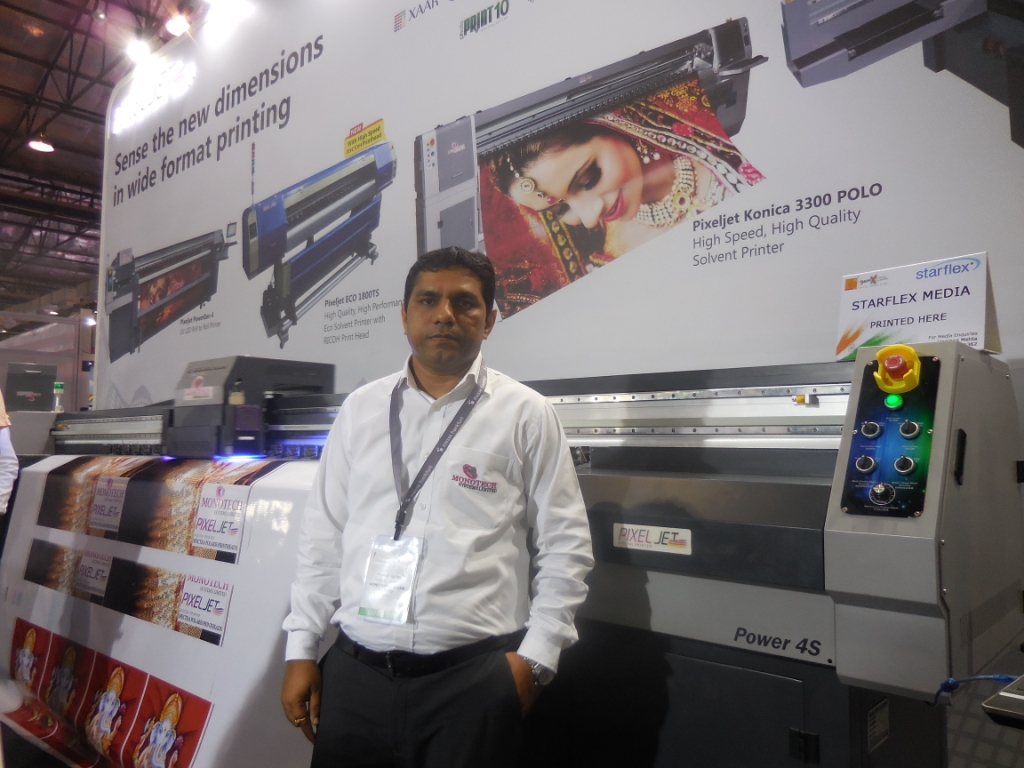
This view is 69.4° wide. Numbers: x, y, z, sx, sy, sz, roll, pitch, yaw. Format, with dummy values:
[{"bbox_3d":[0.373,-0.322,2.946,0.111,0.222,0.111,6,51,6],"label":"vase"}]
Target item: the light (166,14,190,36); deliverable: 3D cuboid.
[{"bbox_3d":[-2.255,-2.424,5.000,0.160,0.130,0.120,-3,-5,41],"label":"light"}]

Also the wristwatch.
[{"bbox_3d":[0.047,0.534,1.385,0.055,0.042,0.065,14,-20,36],"label":"wristwatch"}]

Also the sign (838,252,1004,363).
[{"bbox_3d":[0.875,-0.159,1.615,0.111,0.204,0.297,4,-5,-42],"label":"sign"}]

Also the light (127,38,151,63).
[{"bbox_3d":[-2.702,-2.413,5.350,0.160,0.130,0.120,-3,-5,41],"label":"light"}]

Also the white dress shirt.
[{"bbox_3d":[-0.143,0.246,1.440,0.590,0.600,0.290,-1,-4,14],"label":"white dress shirt"}]

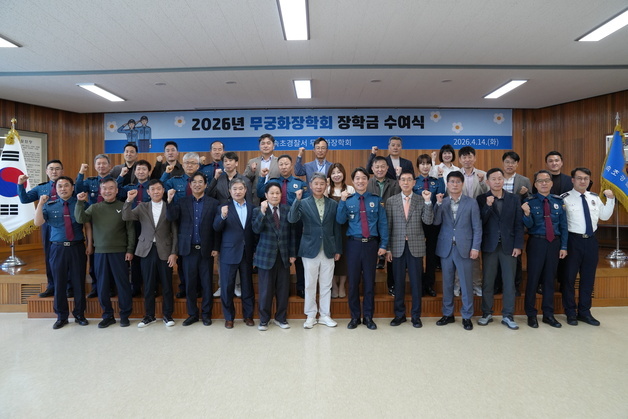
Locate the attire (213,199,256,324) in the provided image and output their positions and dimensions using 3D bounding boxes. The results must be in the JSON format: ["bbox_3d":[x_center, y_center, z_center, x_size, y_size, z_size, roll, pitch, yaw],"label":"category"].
[{"bbox_3d":[-0.905,0.578,4.770,0.462,1.358,0.360,-1,1,-13],"label":"attire"}]

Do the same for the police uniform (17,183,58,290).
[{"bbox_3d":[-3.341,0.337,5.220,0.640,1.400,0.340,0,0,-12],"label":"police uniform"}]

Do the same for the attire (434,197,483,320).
[{"bbox_3d":[1.641,0.520,4.770,0.509,1.374,0.360,0,1,19],"label":"attire"}]

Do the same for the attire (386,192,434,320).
[{"bbox_3d":[1.083,0.528,4.700,0.530,1.430,0.330,0,0,3],"label":"attire"}]

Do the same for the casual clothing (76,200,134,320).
[{"bbox_3d":[-2.374,0.558,4.770,0.584,1.363,0.360,-1,1,-23],"label":"casual clothing"}]

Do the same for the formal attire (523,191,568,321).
[{"bbox_3d":[2.629,0.520,4.770,0.440,1.419,0.360,0,1,22],"label":"formal attire"}]

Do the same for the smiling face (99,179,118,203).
[{"bbox_3d":[-2.291,-0.212,4.680,0.190,0.250,0.200,-1,0,-18],"label":"smiling face"}]

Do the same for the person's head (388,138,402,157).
[{"bbox_3d":[1.086,-0.833,5.580,0.175,0.240,0.200,-1,0,6],"label":"person's head"}]

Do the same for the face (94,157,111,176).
[{"bbox_3d":[-2.612,-0.537,5.170,0.180,0.245,0.200,-1,0,-15],"label":"face"}]

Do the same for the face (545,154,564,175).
[{"bbox_3d":[3.018,-0.575,5.270,0.180,0.235,0.190,0,0,22],"label":"face"}]

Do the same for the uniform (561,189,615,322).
[{"bbox_3d":[3.051,0.502,4.670,0.570,1.420,0.340,0,0,7],"label":"uniform"}]

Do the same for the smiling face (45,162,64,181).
[{"bbox_3d":[-3.227,-0.473,5.230,0.184,0.240,0.200,-1,1,-29],"label":"smiling face"}]

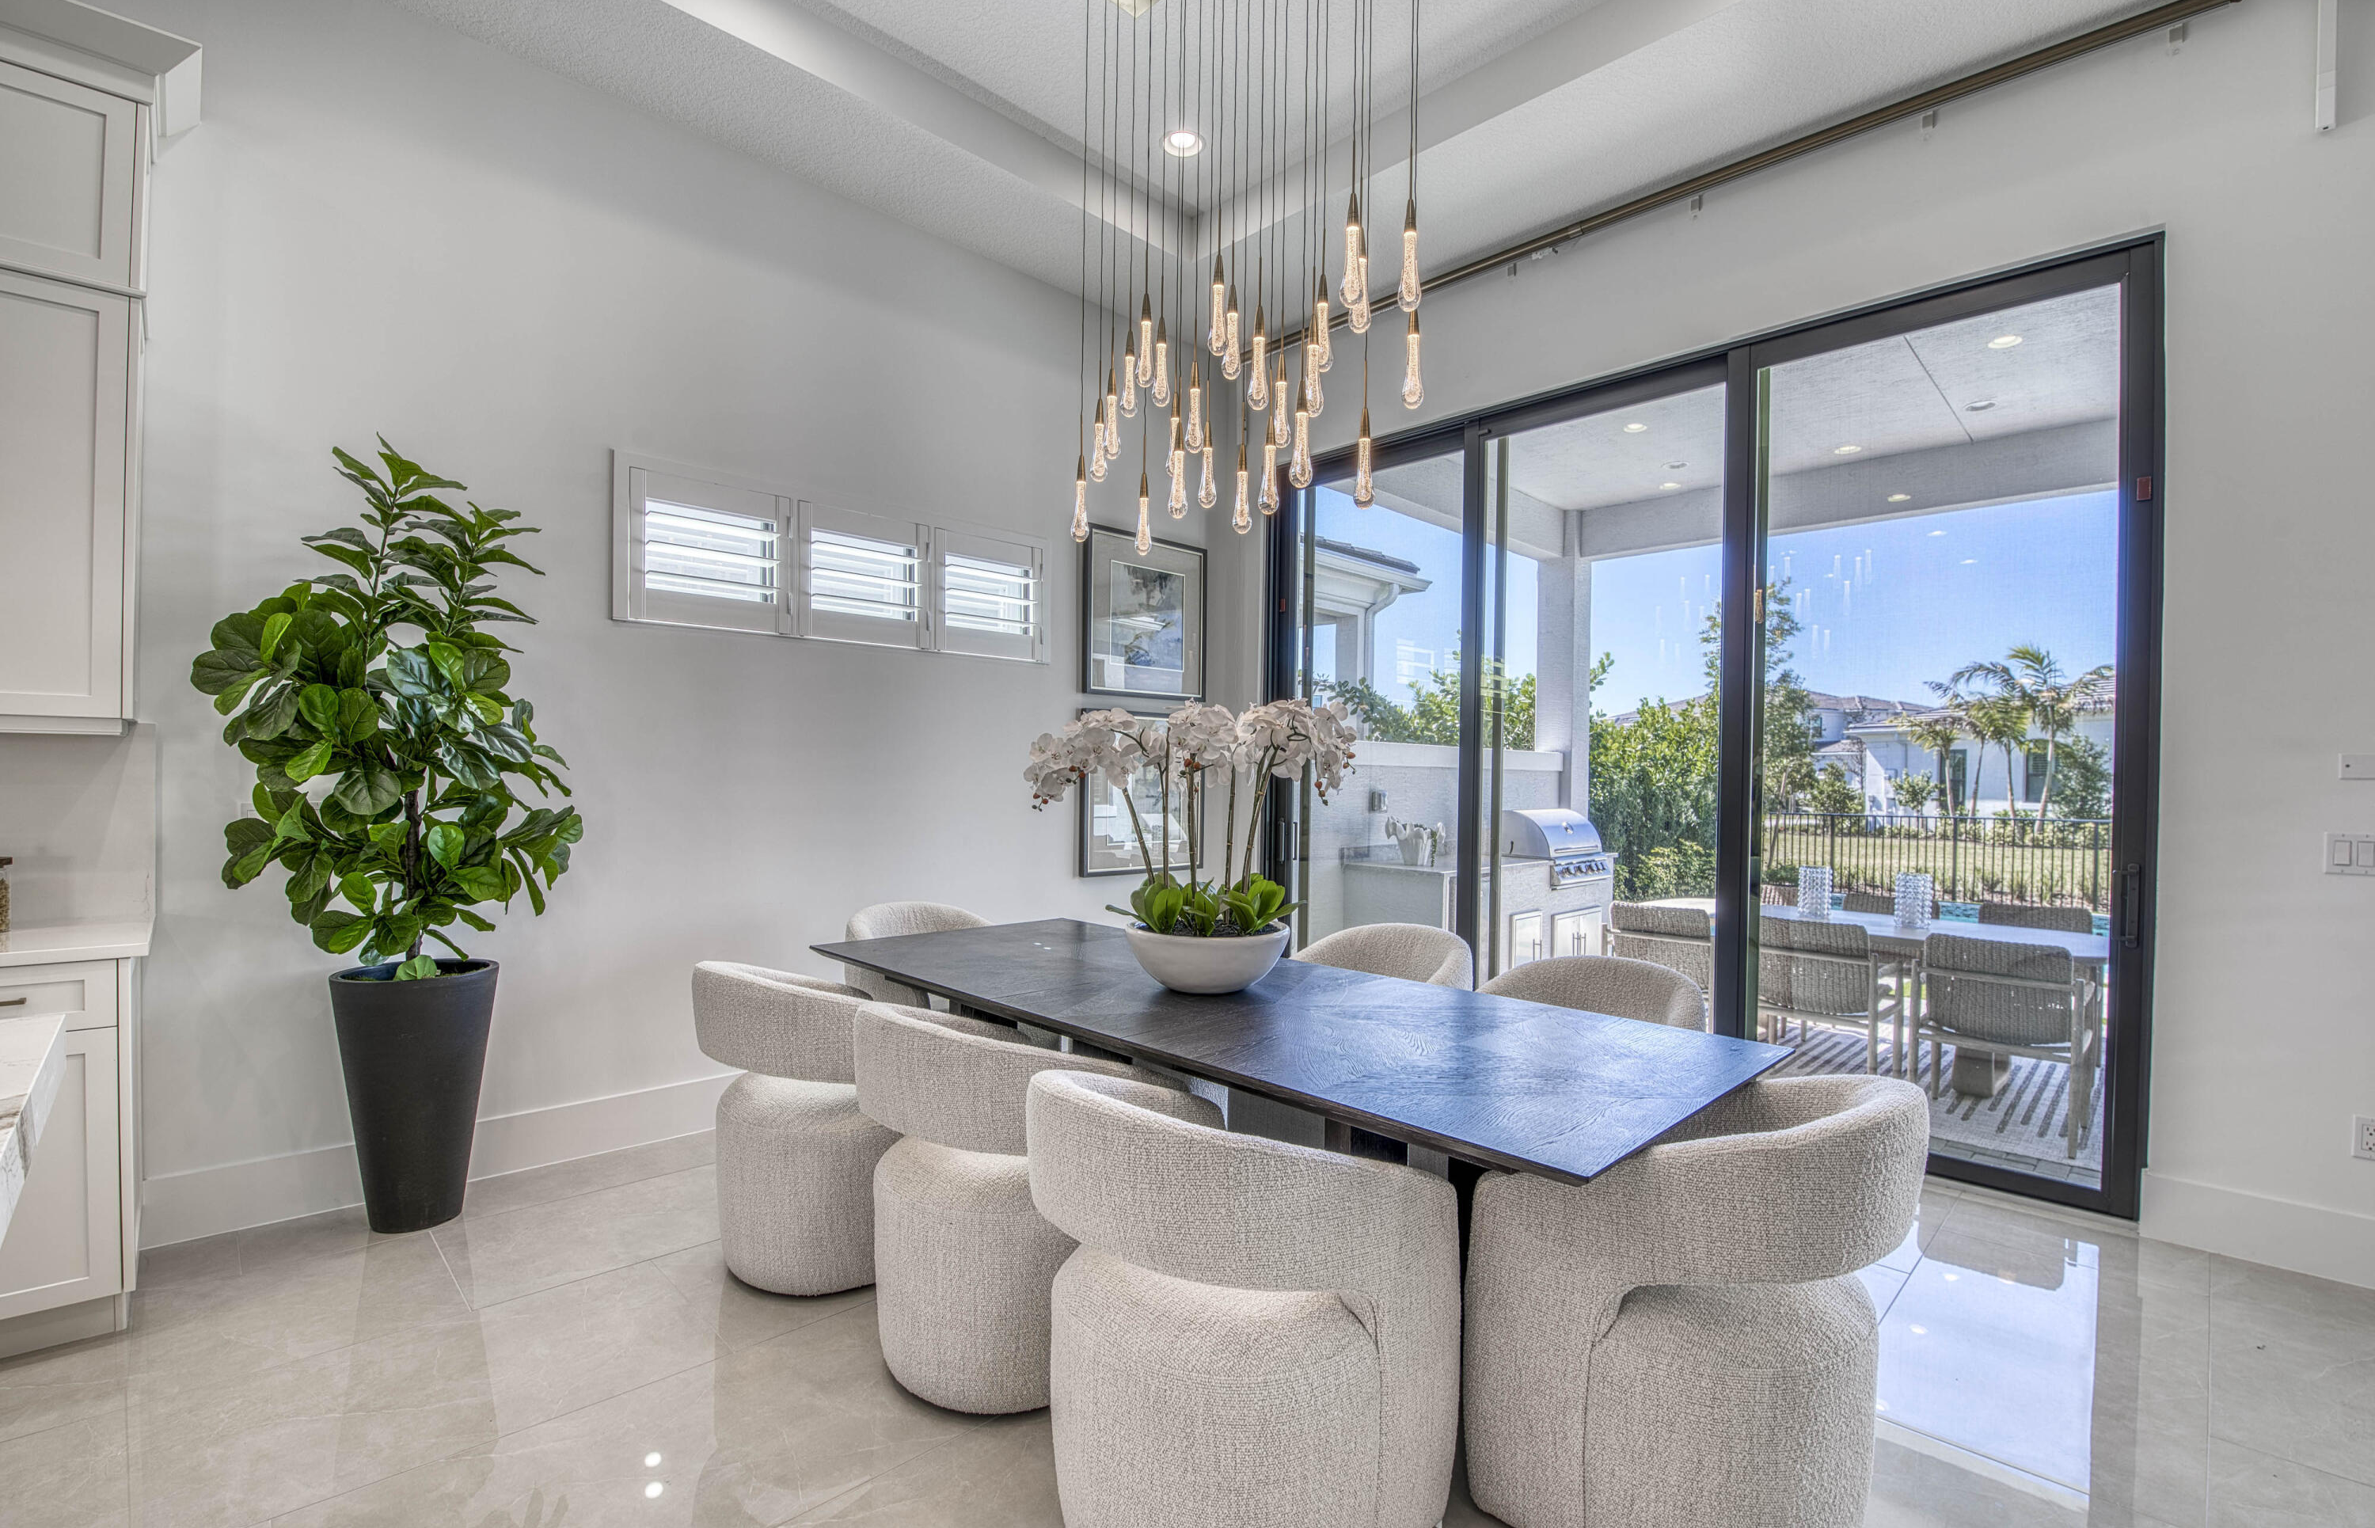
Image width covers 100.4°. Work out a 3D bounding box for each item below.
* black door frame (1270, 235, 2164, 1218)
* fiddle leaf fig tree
[{"bbox_3d":[1.743,-0.131,4.370,0.150,3.060,3.630,2,-1,-45],"label":"black door frame"},{"bbox_3d":[-2.155,-0.129,2.734,0.850,1.500,0.660,2,-1,-45],"label":"fiddle leaf fig tree"}]

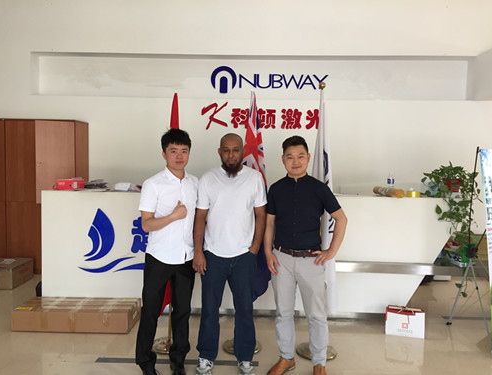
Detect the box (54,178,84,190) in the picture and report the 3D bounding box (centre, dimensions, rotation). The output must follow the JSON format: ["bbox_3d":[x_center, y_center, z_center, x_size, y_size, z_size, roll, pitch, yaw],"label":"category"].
[{"bbox_3d":[-1.790,-0.030,4.281,0.265,0.102,0.200,0,3,-18],"label":"box"}]

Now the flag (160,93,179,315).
[{"bbox_3d":[-0.615,0.148,3.399,0.200,1.812,0.160,1,3,1],"label":"flag"}]

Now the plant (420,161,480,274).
[{"bbox_3d":[1.997,0.293,4.090,0.540,1.040,0.450,1,3,1],"label":"plant"}]

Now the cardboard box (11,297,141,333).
[{"bbox_3d":[-1.546,1.184,3.893,1.037,0.186,0.390,1,3,1],"label":"cardboard box"}]

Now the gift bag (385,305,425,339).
[{"bbox_3d":[1.435,1.202,3.775,0.320,0.250,0.110,2,3,15],"label":"gift bag"}]

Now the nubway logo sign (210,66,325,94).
[{"bbox_3d":[0.356,-1.609,6.271,1.750,0.412,0.050,1,3,1],"label":"nubway logo sign"}]

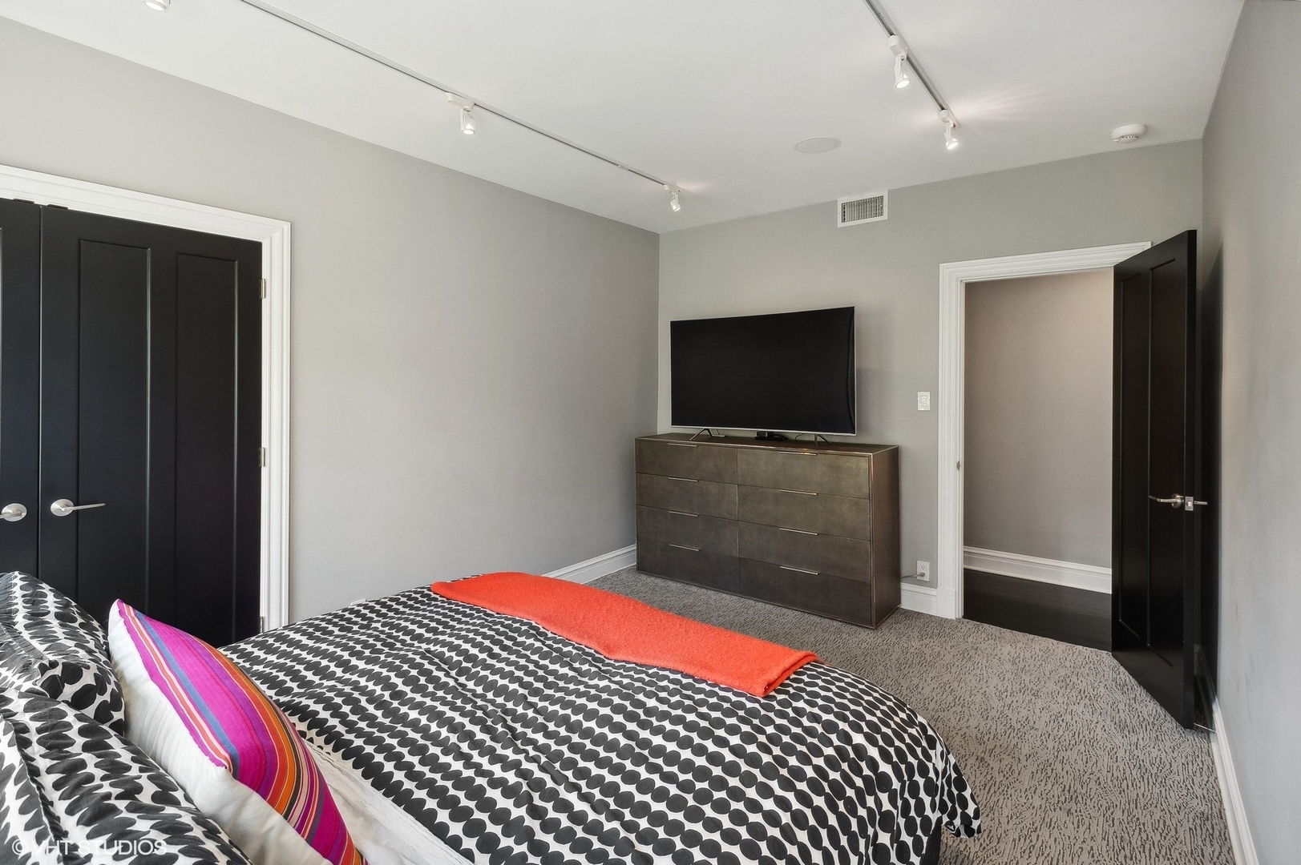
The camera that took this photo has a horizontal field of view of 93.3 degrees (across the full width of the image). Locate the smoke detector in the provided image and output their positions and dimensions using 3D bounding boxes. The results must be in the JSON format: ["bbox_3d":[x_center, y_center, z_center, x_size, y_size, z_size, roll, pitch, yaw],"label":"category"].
[{"bbox_3d":[2.353,-1.469,3.018,0.140,0.046,0.140,1,1,38],"label":"smoke detector"}]

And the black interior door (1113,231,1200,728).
[{"bbox_3d":[2.393,0.193,2.937,0.042,2.100,0.772,0,1,19],"label":"black interior door"}]

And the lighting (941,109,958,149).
[{"bbox_3d":[1.383,-1.400,2.847,0.070,0.135,0.120,1,1,38],"label":"lighting"}]

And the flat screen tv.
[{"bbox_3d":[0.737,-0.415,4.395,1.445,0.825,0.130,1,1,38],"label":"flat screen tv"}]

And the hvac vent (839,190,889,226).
[{"bbox_3d":[1.424,-1.506,4.133,0.333,0.187,0.020,1,1,38],"label":"hvac vent"}]

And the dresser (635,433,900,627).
[{"bbox_3d":[0.744,0.613,4.380,1.824,1.035,0.470,1,1,38],"label":"dresser"}]

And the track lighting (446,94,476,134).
[{"bbox_3d":[-0.825,-1.395,2.675,0.068,0.142,0.125,1,1,38],"label":"track lighting"}]

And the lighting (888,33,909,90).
[{"bbox_3d":[0.911,-1.359,2.245,0.070,0.135,0.120,1,1,38],"label":"lighting"}]

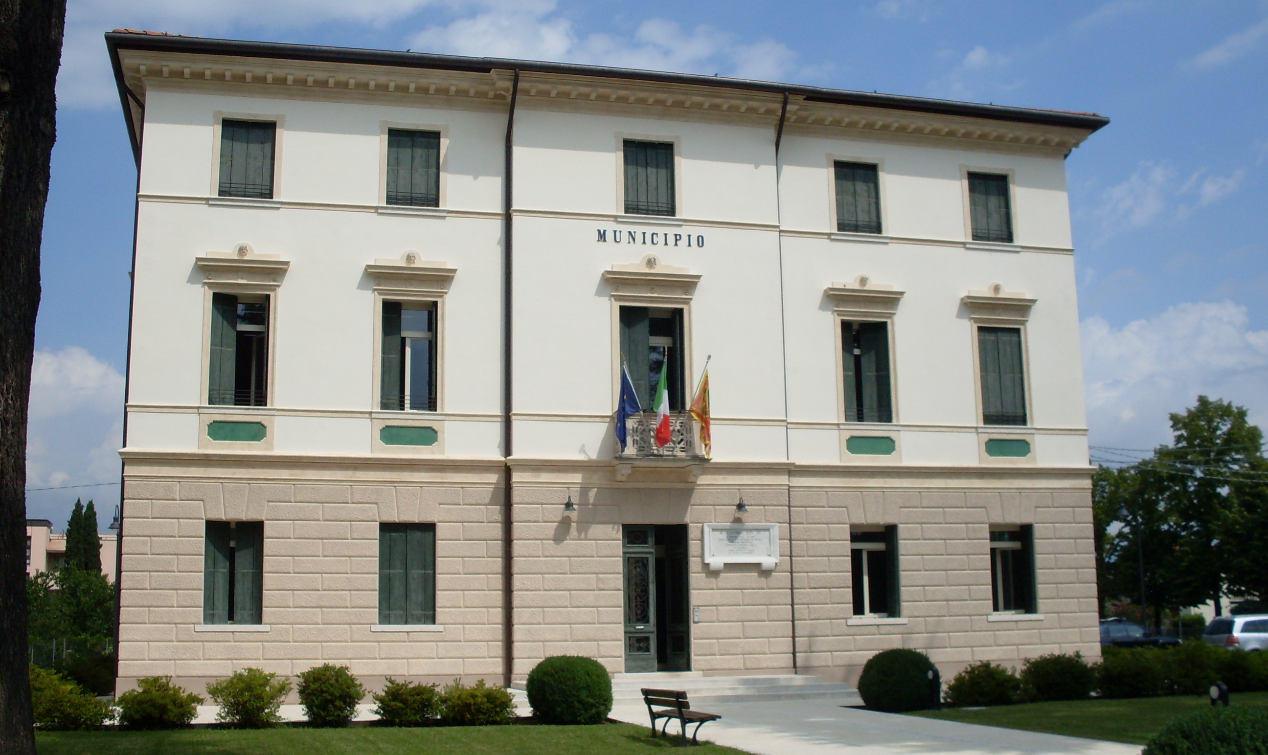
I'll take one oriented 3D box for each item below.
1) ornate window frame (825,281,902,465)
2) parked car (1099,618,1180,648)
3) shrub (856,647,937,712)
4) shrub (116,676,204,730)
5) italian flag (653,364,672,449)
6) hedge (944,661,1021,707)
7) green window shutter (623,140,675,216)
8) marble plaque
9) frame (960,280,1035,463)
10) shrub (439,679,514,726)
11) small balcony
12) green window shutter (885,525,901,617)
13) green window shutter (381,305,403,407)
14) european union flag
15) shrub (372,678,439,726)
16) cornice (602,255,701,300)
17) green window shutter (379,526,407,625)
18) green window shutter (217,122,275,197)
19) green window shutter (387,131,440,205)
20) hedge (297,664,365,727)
[{"bbox_3d":[5.859,-0.231,35.037,2.030,4.760,0.400,2,-11,-14],"label":"ornate window frame"},{"bbox_3d":[16.968,9.365,49.289,4.300,1.480,1.750,2,-11,-14],"label":"parked car"},{"bbox_3d":[4.781,5.519,25.300,1.404,1.171,1.400,2,-11,-14],"label":"shrub"},{"bbox_3d":[-7.594,5.214,22.300,1.397,0.844,1.300,2,-11,-14],"label":"shrub"},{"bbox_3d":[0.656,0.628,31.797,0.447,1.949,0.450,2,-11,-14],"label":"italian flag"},{"bbox_3d":[6.388,5.603,25.444,1.404,0.777,1.263,2,-11,-15],"label":"hedge"},{"bbox_3d":[0.383,-4.901,34.186,1.222,1.891,0.070,2,-11,-14],"label":"green window shutter"},{"bbox_3d":[2.356,3.741,30.649,1.765,1.042,0.140,2,-11,-14],"label":"marble plaque"},{"bbox_3d":[8.715,-0.109,32.747,1.823,4.261,0.280,2,-11,-15],"label":"frame"},{"bbox_3d":[-2.563,5.311,22.756,1.255,0.711,1.130,2,-11,-15],"label":"shrub"},{"bbox_3d":[0.495,1.295,29.758,1.842,1.013,0.840,2,-11,-15],"label":"small balcony"},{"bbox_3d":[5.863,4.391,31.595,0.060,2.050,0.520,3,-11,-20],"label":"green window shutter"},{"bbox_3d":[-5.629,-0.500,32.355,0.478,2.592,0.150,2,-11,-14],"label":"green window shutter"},{"bbox_3d":[-0.127,0.603,29.743,0.589,1.932,0.450,2,-11,-14],"label":"european union flag"},{"bbox_3d":[-4.060,5.762,24.773,1.189,0.804,1.100,2,-11,-14],"label":"shrub"},{"bbox_3d":[0.389,-2.243,31.202,2.298,1.031,0.350,2,-11,-14],"label":"cornice"},{"bbox_3d":[-4.935,4.031,28.541,0.563,2.024,0.050,2,-11,-15],"label":"green window shutter"},{"bbox_3d":[-8.303,-4.689,29.877,1.186,1.778,0.070,2,-11,-14],"label":"green window shutter"},{"bbox_3d":[-5.248,-4.993,33.184,1.222,1.891,0.070,2,-11,-14],"label":"green window shutter"},{"bbox_3d":[-4.935,5.194,22.700,1.099,1.018,1.050,2,-11,-14],"label":"hedge"}]

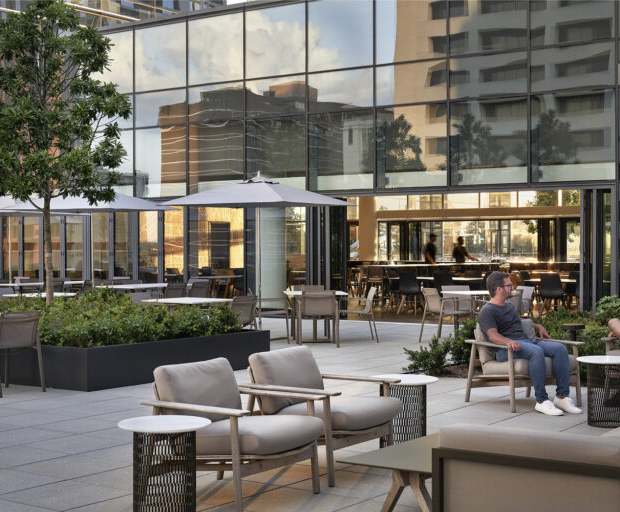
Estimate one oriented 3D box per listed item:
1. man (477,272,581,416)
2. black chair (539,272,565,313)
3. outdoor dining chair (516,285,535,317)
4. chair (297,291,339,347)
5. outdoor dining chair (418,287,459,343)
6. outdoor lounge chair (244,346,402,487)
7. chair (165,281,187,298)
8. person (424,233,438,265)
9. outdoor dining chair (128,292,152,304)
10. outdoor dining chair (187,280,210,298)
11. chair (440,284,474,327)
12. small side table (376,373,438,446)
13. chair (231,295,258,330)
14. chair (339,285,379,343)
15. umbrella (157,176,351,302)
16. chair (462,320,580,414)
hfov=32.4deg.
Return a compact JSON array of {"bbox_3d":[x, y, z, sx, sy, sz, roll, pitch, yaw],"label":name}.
[{"bbox_3d":[2.100,0.788,10.080,0.620,1.270,0.950,0,0,-31],"label":"man"},{"bbox_3d":[5.078,0.790,22.400,0.490,0.830,0.530,0,1,28],"label":"black chair"},{"bbox_3d":[3.430,0.958,17.990,0.610,0.855,0.580,0,0,-18],"label":"outdoor dining chair"},{"bbox_3d":[0.120,0.964,16.700,0.580,0.855,0.610,0,0,-4],"label":"chair"},{"bbox_3d":[2.100,0.925,16.500,0.620,0.840,0.580,0,1,-23],"label":"outdoor dining chair"},{"bbox_3d":[0.085,1.042,7.200,0.800,0.790,0.770,0,1,33],"label":"outdoor lounge chair"},{"bbox_3d":[-2.640,0.906,19.300,0.620,0.840,0.580,0,1,37],"label":"chair"},{"bbox_3d":[2.962,0.359,26.000,0.380,1.790,0.500,0,1,5],"label":"person"},{"bbox_3d":[-2.320,0.969,15.600,0.610,0.855,0.580,0,0,37],"label":"outdoor dining chair"},{"bbox_3d":[-2.320,0.944,20.940,0.610,0.855,0.580,0,0,37],"label":"outdoor dining chair"},{"bbox_3d":[2.560,0.957,18.300,0.580,0.855,0.610,0,0,-14],"label":"chair"},{"bbox_3d":[0.675,1.161,7.700,0.510,0.540,0.510,0,1,0],"label":"small side table"},{"bbox_3d":[-1.100,0.950,14.420,0.620,0.840,0.580,0,1,37],"label":"chair"},{"bbox_3d":[0.780,0.961,17.300,0.610,0.855,0.580,0,0,-4],"label":"chair"},{"bbox_3d":[-0.842,-0.014,18.000,2.500,2.800,2.150,0,0,35],"label":"umbrella"},{"bbox_3d":[2.000,1.011,10.130,0.770,0.790,0.800,0,1,-26],"label":"chair"}]

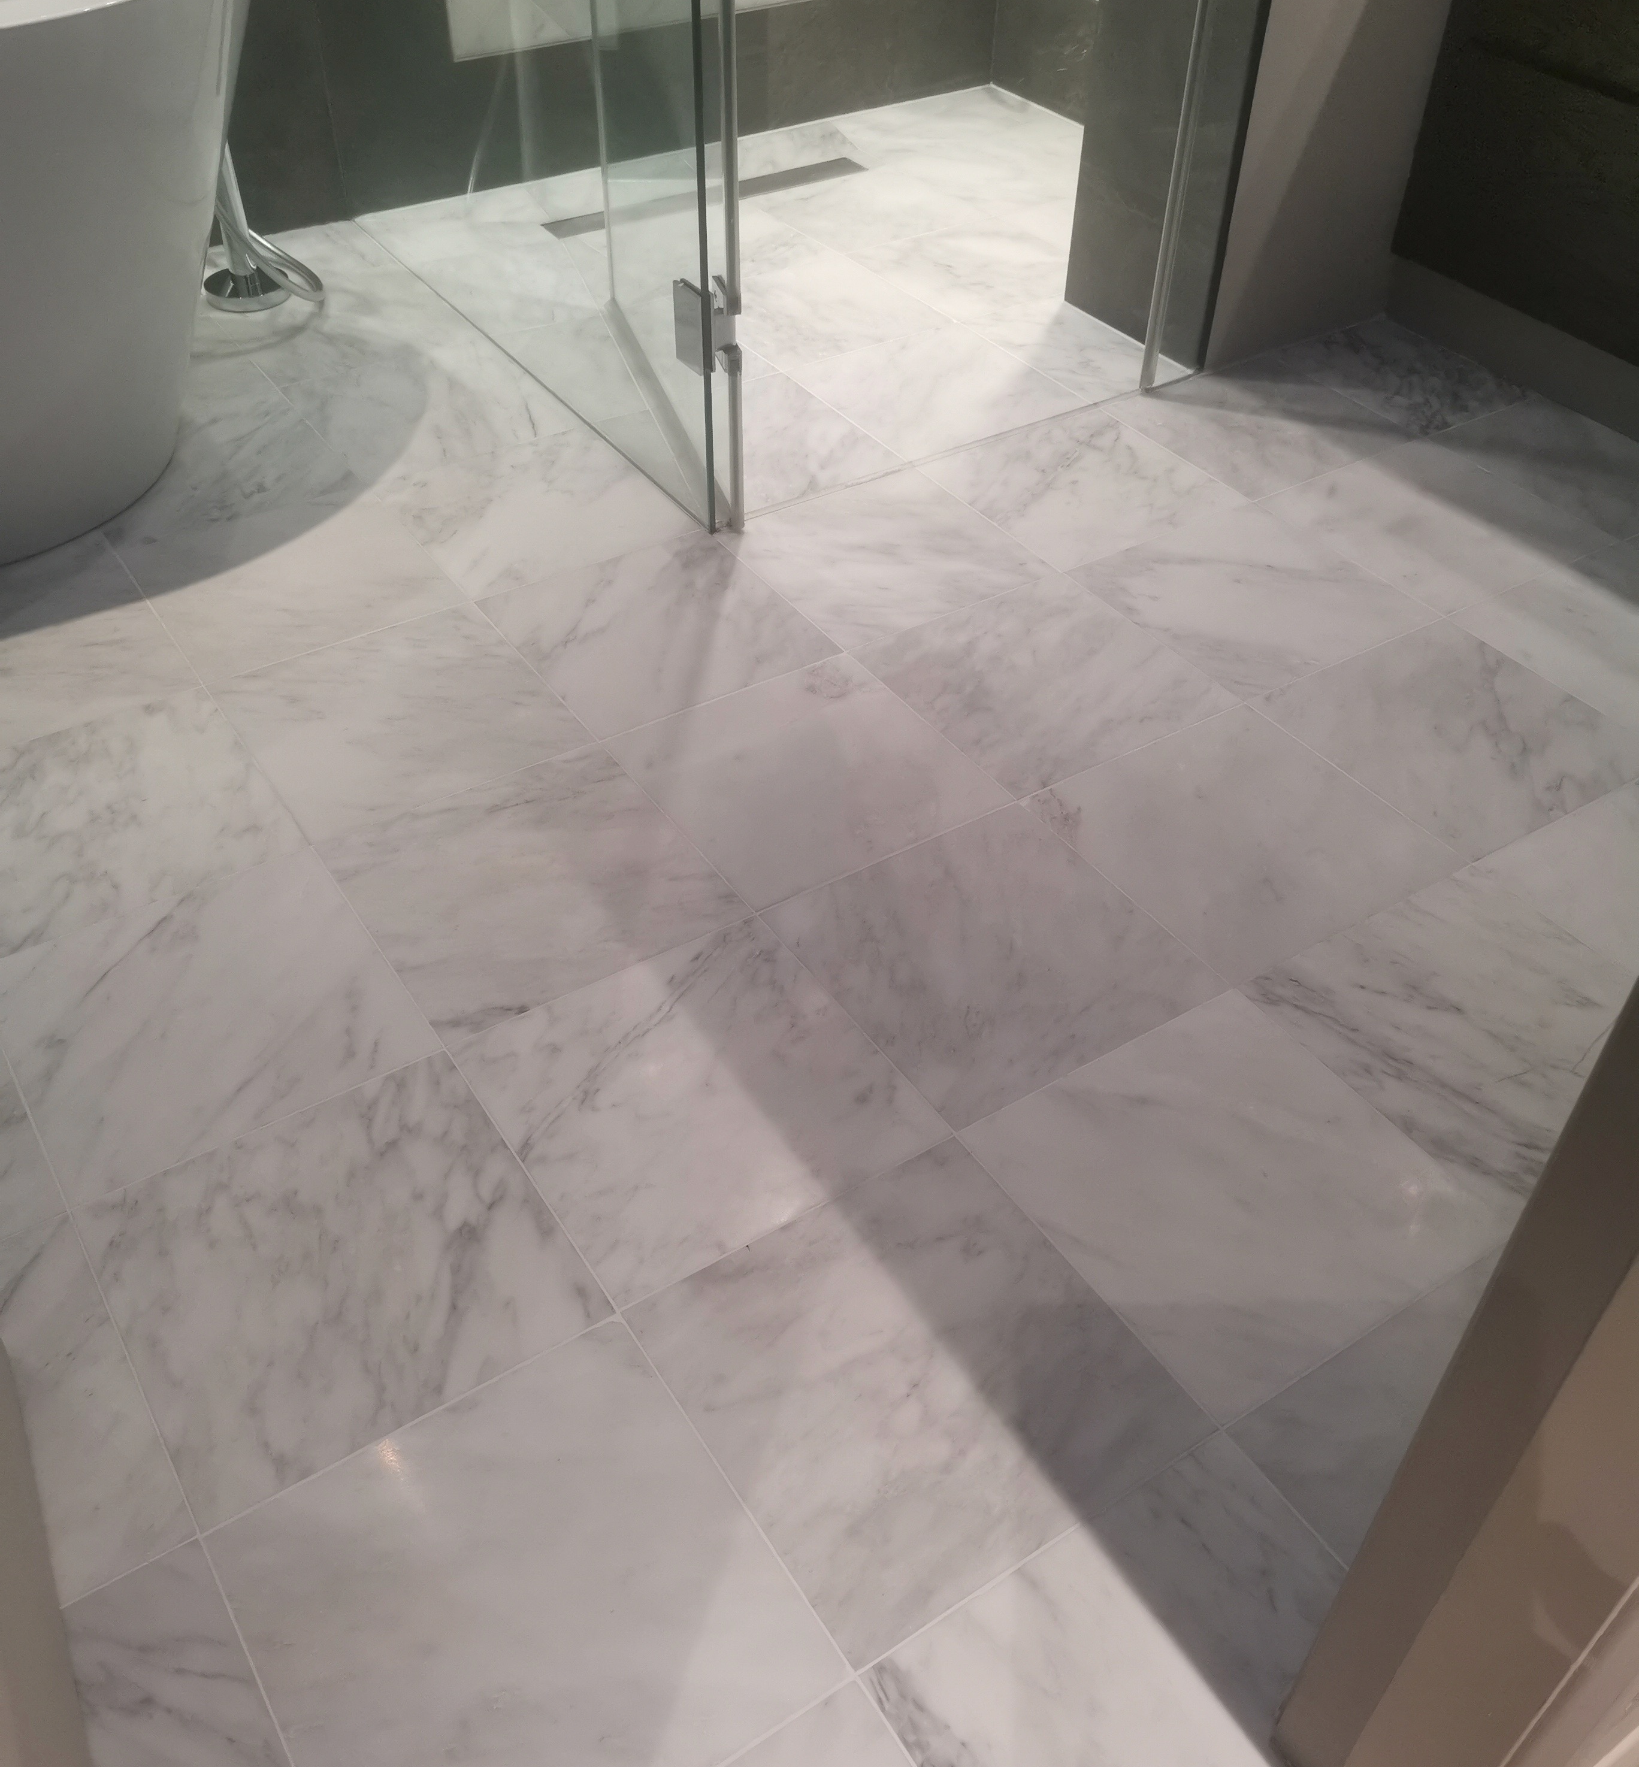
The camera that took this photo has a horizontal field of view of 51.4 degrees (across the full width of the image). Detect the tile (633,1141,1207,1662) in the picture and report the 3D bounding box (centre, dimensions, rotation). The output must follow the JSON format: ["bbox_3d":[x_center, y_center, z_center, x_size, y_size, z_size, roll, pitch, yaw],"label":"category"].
[{"bbox_3d":[0.066,0.348,1.208,0.303,0.012,0.303,-23,47,-24],"label":"tile"}]

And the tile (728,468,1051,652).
[{"bbox_3d":[0.075,-0.390,2.023,0.303,0.012,0.303,-23,47,-24],"label":"tile"}]

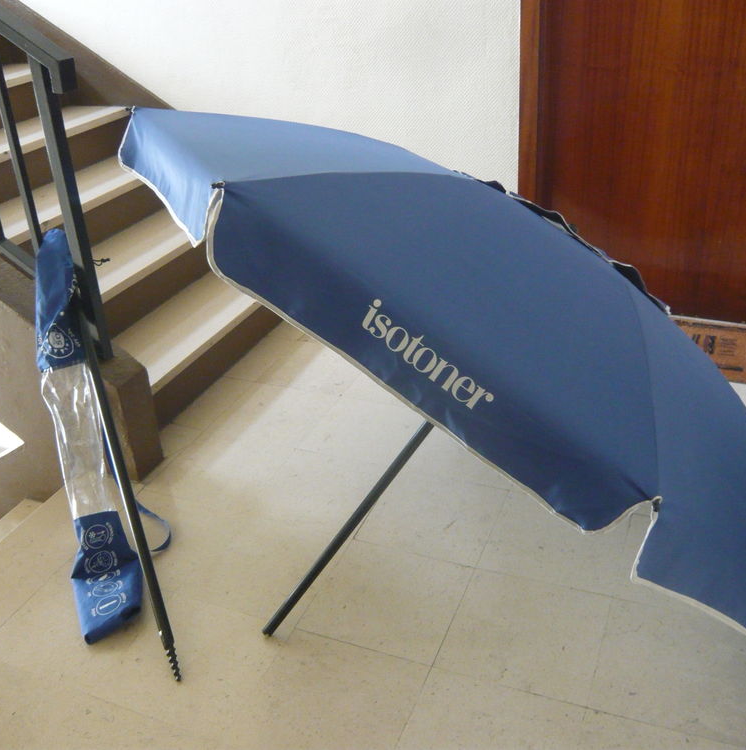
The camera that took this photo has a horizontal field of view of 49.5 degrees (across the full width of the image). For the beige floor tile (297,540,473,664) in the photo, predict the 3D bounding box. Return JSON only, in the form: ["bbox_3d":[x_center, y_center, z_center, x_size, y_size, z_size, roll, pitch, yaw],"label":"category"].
[{"bbox_3d":[0.033,0.479,1.728,0.300,0.012,0.300,9,31,21],"label":"beige floor tile"}]

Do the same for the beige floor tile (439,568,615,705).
[{"bbox_3d":[0.310,0.518,1.624,0.300,0.012,0.300,9,31,21],"label":"beige floor tile"}]

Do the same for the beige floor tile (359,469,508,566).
[{"bbox_3d":[0.149,0.343,1.969,0.300,0.012,0.300,9,31,21],"label":"beige floor tile"}]

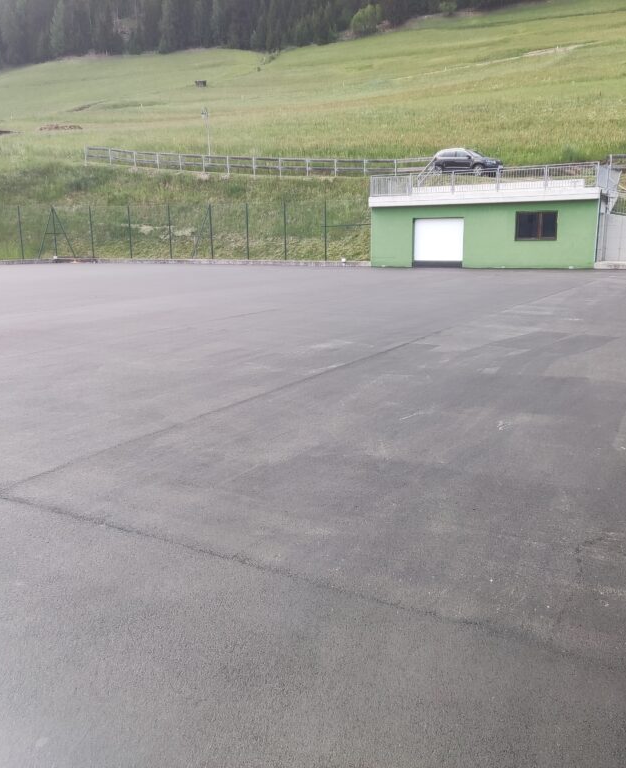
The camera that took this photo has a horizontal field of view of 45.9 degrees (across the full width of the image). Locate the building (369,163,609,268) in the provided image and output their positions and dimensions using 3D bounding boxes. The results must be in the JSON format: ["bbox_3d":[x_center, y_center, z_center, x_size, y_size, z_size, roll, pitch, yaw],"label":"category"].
[{"bbox_3d":[8.445,-7.619,34.394,10.253,4.197,4.994,6,13,29],"label":"building"}]

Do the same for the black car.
[{"bbox_3d":[9.452,-13.569,45.300,4.400,1.620,1.830,9,15,32],"label":"black car"}]

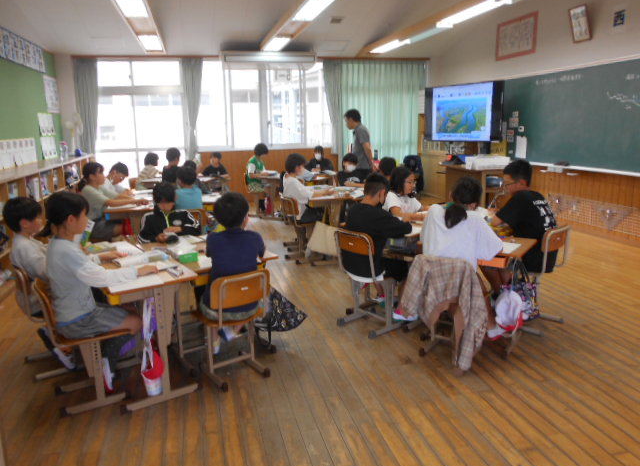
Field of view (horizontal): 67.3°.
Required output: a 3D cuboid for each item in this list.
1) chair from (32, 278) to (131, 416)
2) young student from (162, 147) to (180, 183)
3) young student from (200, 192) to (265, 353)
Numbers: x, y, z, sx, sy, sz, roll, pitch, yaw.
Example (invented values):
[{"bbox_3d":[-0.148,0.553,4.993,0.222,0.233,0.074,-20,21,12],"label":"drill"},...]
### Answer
[{"bbox_3d":[-1.249,0.522,2.542,0.450,0.720,0.380,-10,15,-34],"label":"chair"},{"bbox_3d":[-2.090,-0.648,6.961,0.405,1.150,0.511,-1,13,-2],"label":"young student"},{"bbox_3d":[-0.530,0.275,2.891,0.410,1.073,0.570,-9,15,-31],"label":"young student"}]

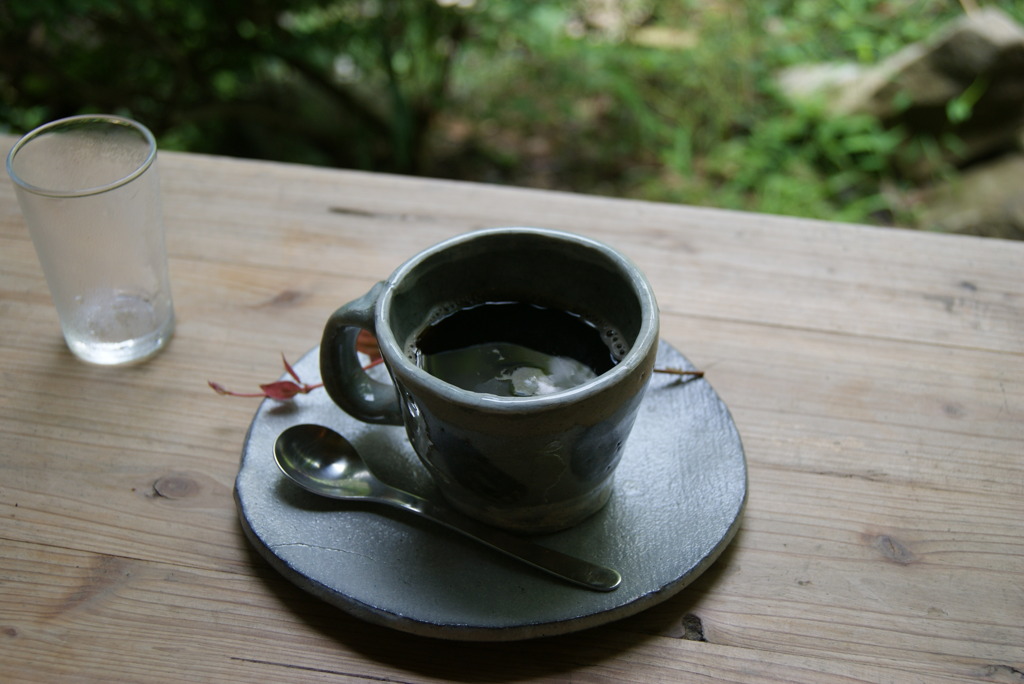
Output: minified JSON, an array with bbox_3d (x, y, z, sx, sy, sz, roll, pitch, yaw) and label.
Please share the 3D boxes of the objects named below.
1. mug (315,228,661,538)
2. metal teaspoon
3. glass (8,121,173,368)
[{"bbox_3d":[-0.011,0.016,0.472,0.122,0.077,0.097,8,41,6],"label":"mug"},{"bbox_3d":[-0.026,0.060,0.466,0.141,0.016,0.031,18,43,17],"label":"metal teaspoon"},{"bbox_3d":[-0.170,-0.040,0.533,0.057,0.090,0.057,3,41,0],"label":"glass"}]

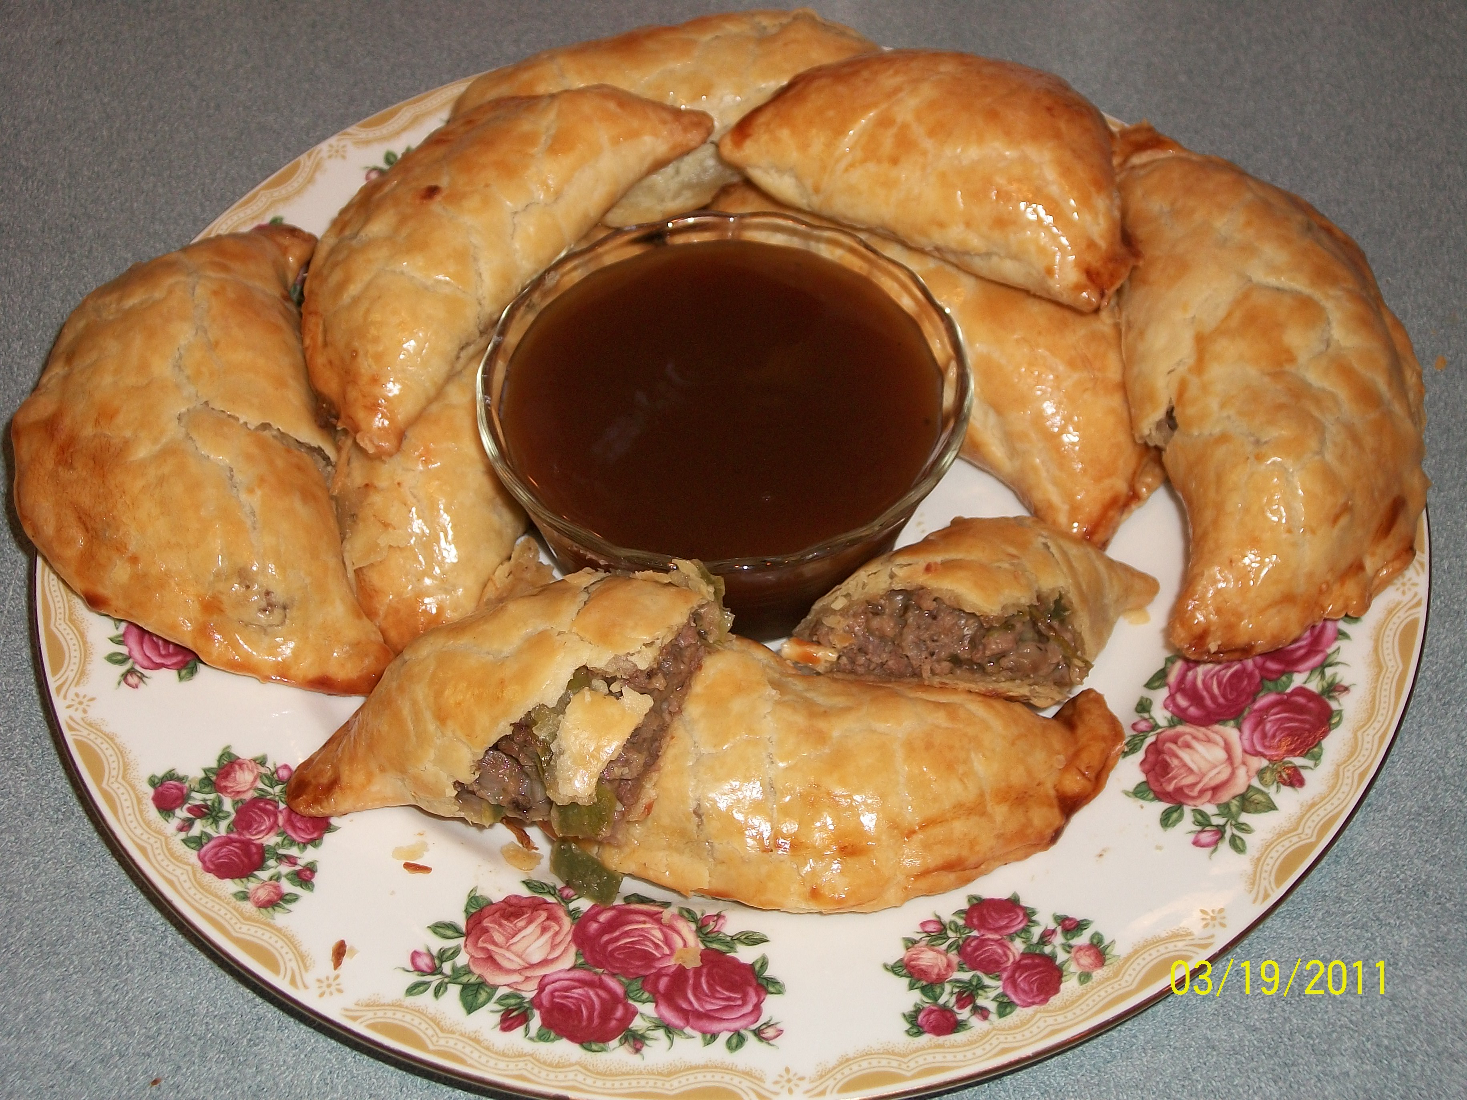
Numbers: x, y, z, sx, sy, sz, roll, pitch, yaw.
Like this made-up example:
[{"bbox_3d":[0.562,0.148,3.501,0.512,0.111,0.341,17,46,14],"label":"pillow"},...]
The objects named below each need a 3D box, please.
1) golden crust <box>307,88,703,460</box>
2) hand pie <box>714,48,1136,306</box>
[{"bbox_3d":[-0.058,-0.073,0.539,0.052,0.038,0.106,23,56,30],"label":"golden crust"},{"bbox_3d":[0.048,-0.088,0.537,0.091,0.036,0.047,25,49,21],"label":"hand pie"}]

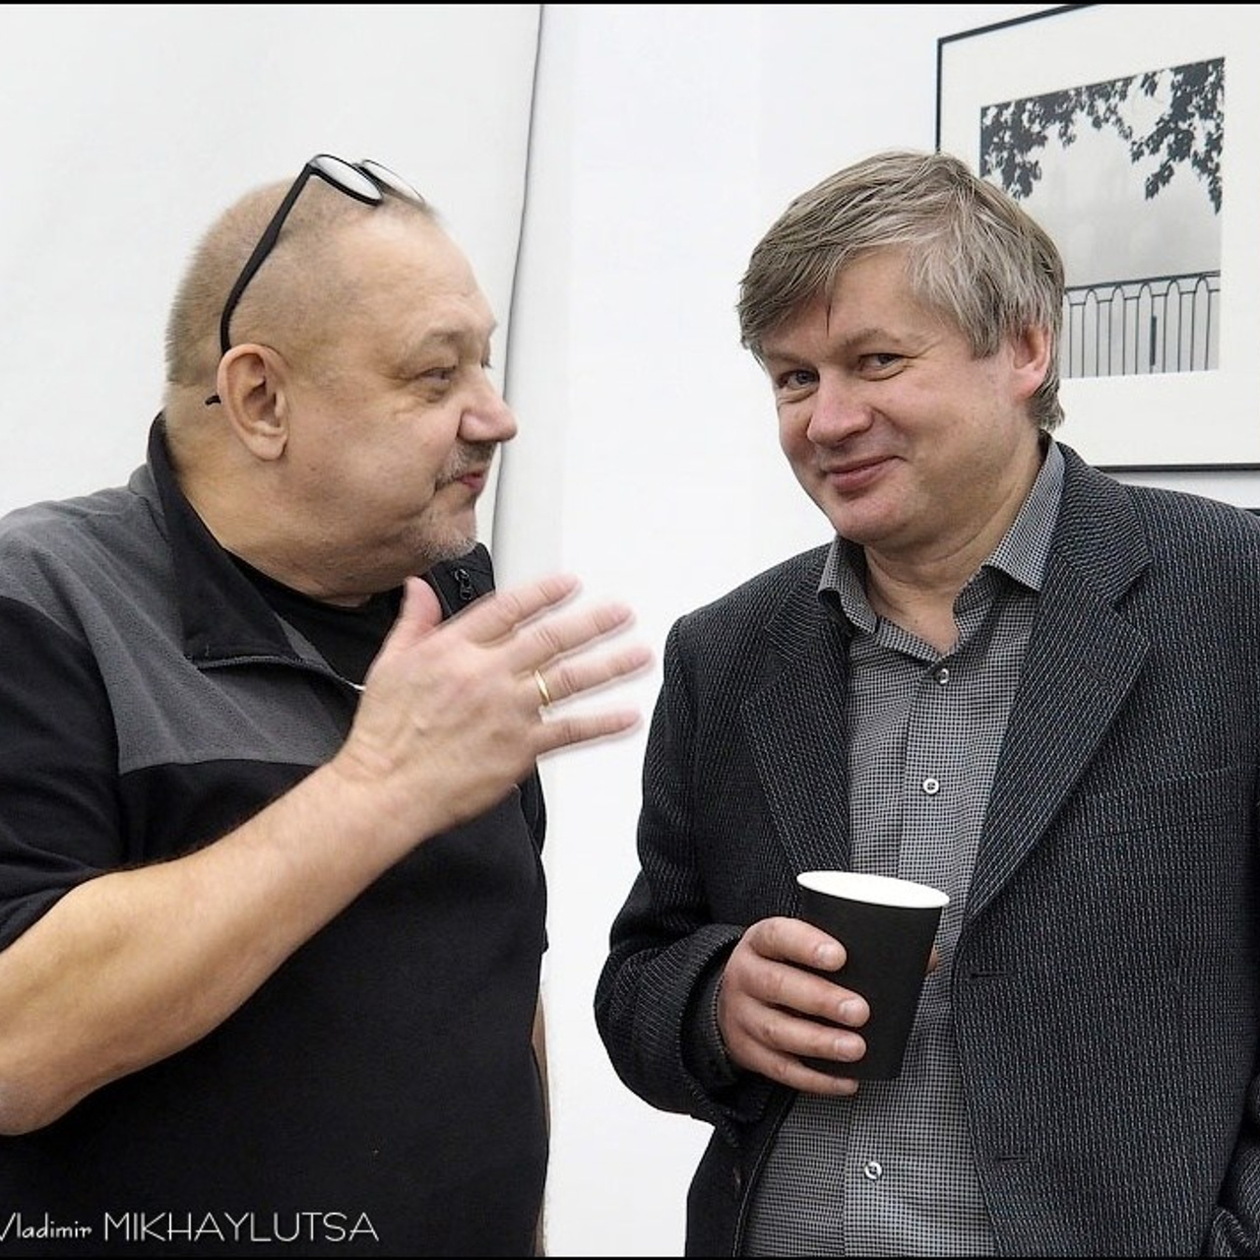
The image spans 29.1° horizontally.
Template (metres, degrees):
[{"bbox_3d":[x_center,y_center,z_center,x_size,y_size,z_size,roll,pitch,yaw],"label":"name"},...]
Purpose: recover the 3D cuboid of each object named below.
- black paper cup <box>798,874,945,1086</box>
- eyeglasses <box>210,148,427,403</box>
[{"bbox_3d":[0.129,0.194,1.354,0.086,0.102,0.086,7,5,0],"label":"black paper cup"},{"bbox_3d":[-0.192,-0.210,1.468,0.049,0.149,0.144,37,17,8],"label":"eyeglasses"}]

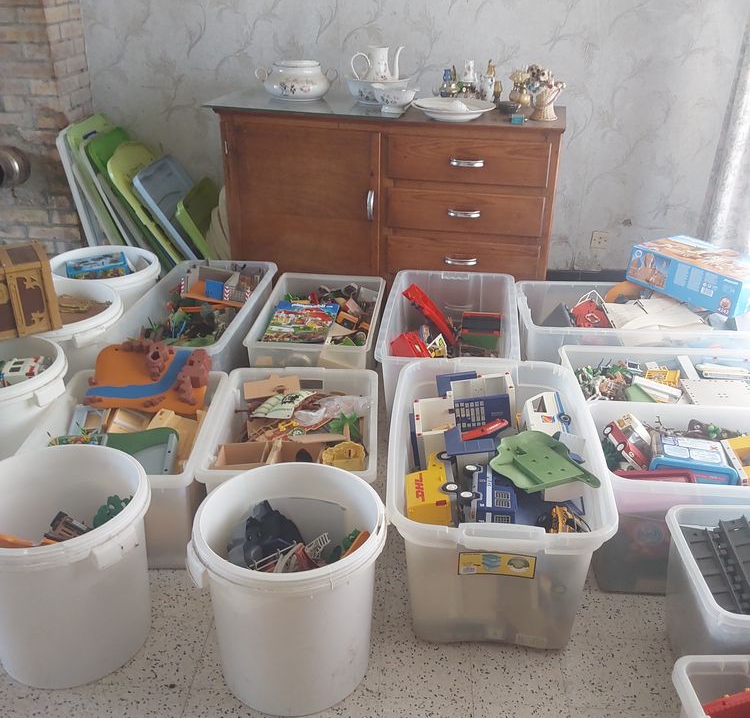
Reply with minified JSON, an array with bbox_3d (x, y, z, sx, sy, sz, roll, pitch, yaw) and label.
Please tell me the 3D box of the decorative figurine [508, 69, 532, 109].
[{"bbox_3d":[0.575,-1.071,3.207,0.096,0.138,0.085,6,27,11],"label":"decorative figurine"}]

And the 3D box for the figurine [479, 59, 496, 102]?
[{"bbox_3d":[0.452,-1.112,3.252,0.069,0.167,0.065,6,27,11],"label":"figurine"}]

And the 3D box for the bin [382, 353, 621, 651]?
[{"bbox_3d":[0.286,0.341,2.047,0.488,0.360,0.760,2,27,3],"label":"bin"}]

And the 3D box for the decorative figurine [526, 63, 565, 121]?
[{"bbox_3d":[0.630,-0.979,2.970,0.141,0.187,0.120,6,27,11],"label":"decorative figurine"}]

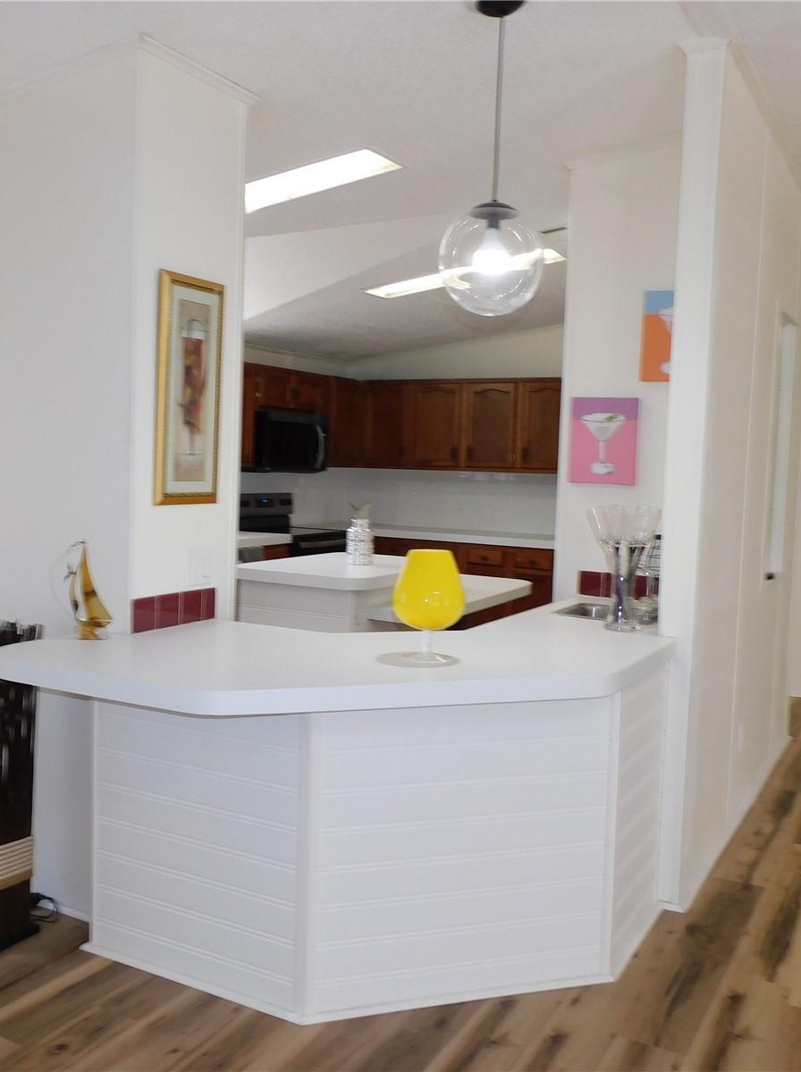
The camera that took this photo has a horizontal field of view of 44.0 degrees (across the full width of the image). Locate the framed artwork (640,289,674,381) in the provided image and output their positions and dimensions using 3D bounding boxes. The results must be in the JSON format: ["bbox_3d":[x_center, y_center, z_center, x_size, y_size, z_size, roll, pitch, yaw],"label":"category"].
[{"bbox_3d":[1.089,-0.784,3.877,0.282,0.355,0.022,4,5,29],"label":"framed artwork"}]

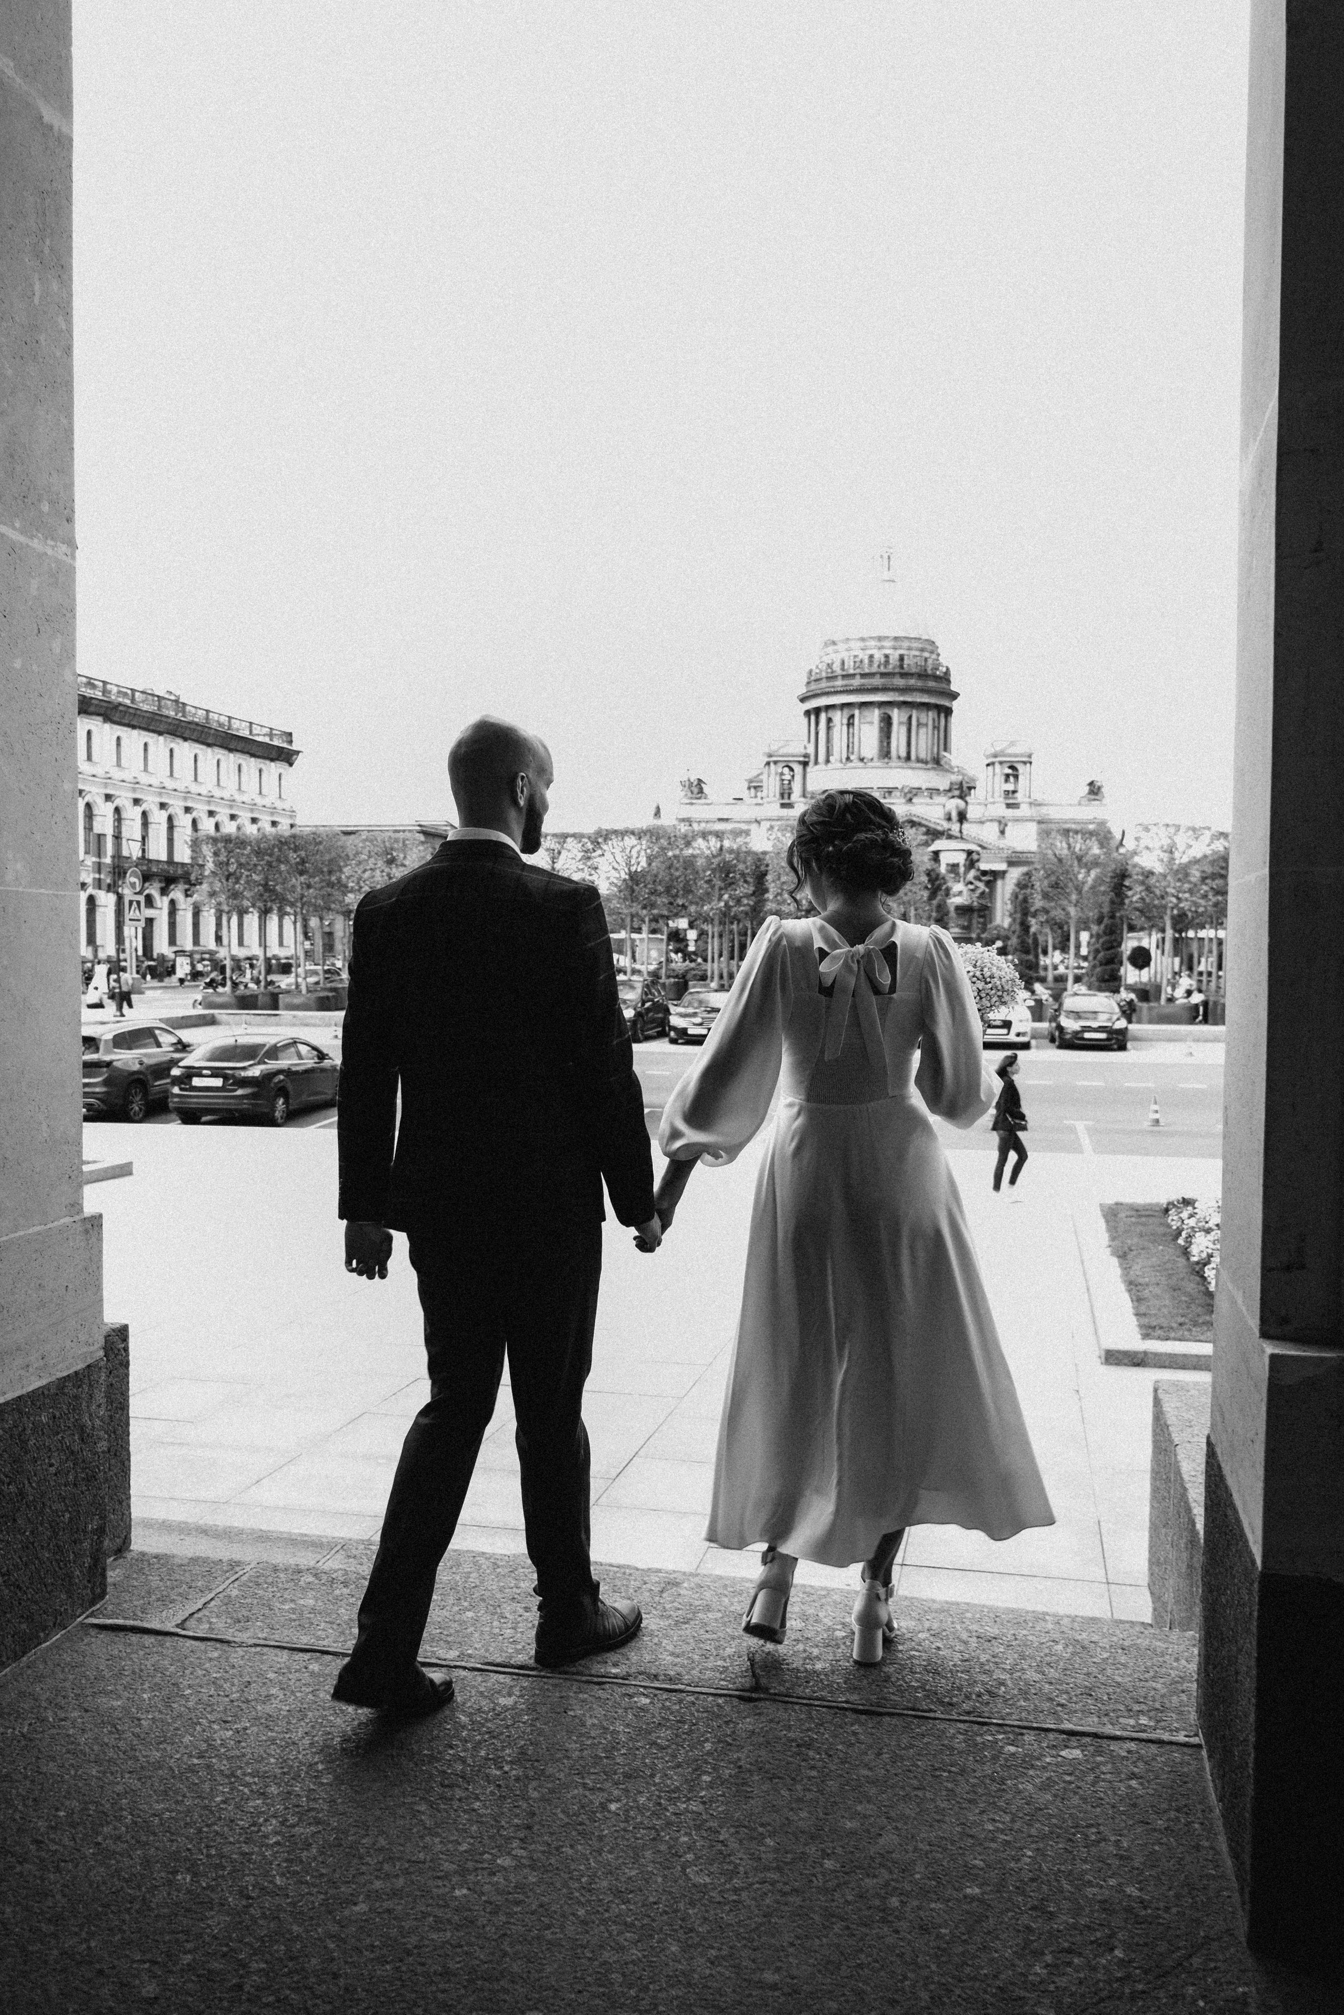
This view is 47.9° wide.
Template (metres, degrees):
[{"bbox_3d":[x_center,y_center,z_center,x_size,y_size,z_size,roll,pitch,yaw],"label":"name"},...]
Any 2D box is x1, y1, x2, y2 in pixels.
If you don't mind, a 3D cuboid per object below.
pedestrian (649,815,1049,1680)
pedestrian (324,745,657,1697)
[{"bbox_3d":[0.351,0.426,2.925,0.760,1.680,0.550,1,2,9],"label":"pedestrian"},{"bbox_3d":[-0.334,0.359,2.885,0.610,1.810,0.480,1,2,6],"label":"pedestrian"}]

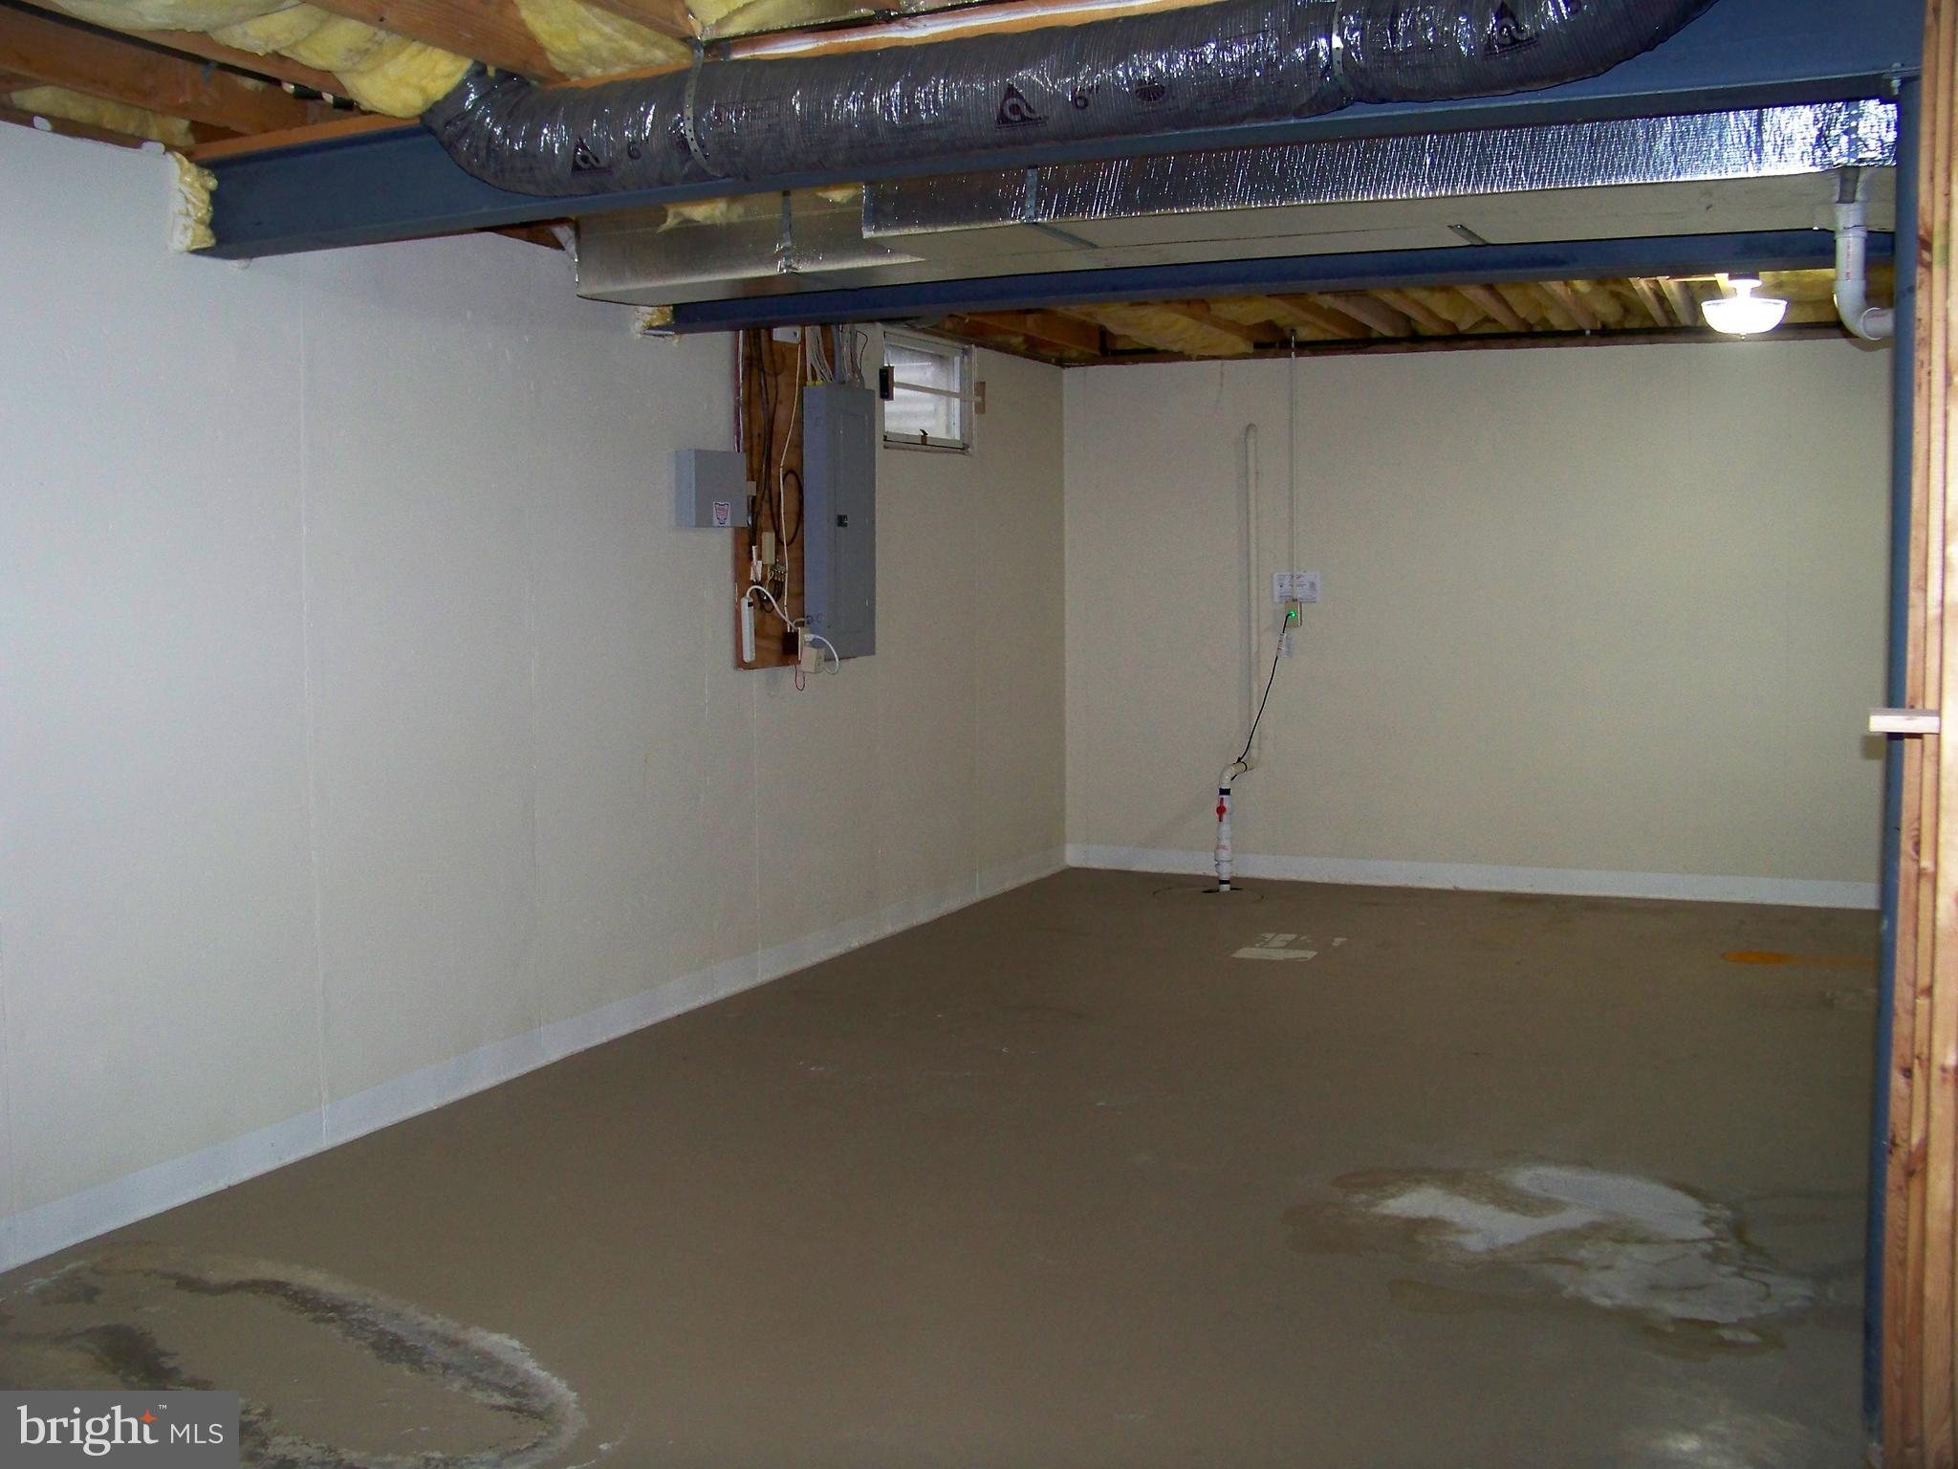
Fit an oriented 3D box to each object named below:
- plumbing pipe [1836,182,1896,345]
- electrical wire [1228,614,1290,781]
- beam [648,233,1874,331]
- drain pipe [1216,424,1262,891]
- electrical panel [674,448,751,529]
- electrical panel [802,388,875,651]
[{"bbox_3d":[1.814,-0.963,3.793,0.148,0.343,0.151,2,5,24],"label":"plumbing pipe"},{"bbox_3d":[1.212,-0.161,8.067,0.212,0.712,0.301,2,5,24],"label":"electrical wire"},{"bbox_3d":[0.547,-1.272,4.957,3.439,0.203,0.144,2,5,24],"label":"beam"},{"bbox_3d":[1.127,-0.347,8.089,0.088,2.028,0.411,2,5,24],"label":"drain pipe"},{"bbox_3d":[-0.835,-0.763,5.828,0.078,0.237,0.291,2,5,24],"label":"electrical panel"},{"bbox_3d":[-0.489,-0.744,6.573,0.104,0.943,0.362,2,5,24],"label":"electrical panel"}]

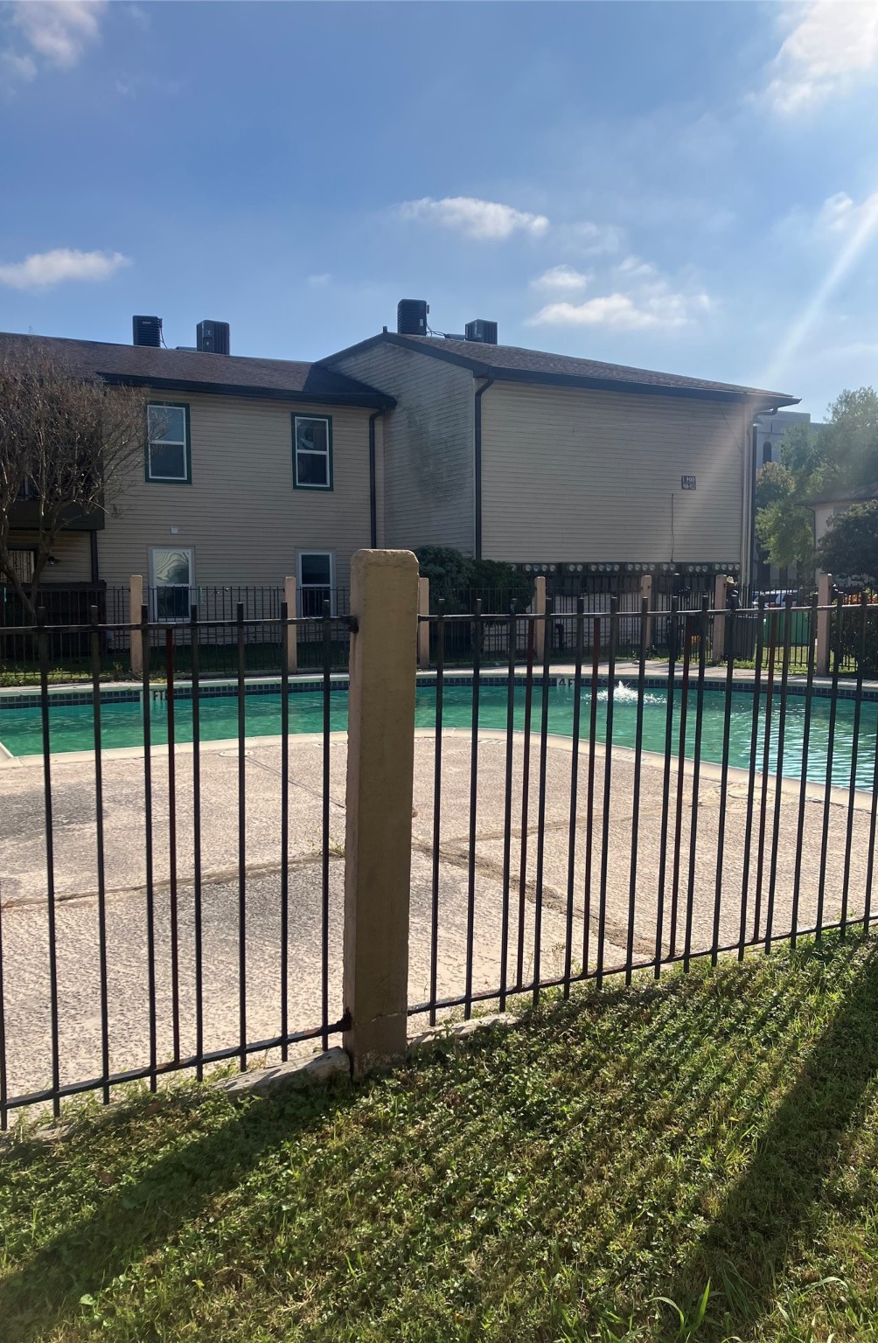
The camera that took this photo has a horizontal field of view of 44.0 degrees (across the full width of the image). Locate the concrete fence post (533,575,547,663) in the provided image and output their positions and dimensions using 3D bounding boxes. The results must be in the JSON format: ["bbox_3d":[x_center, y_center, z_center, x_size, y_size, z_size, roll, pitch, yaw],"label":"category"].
[{"bbox_3d":[1.793,-0.922,19.301,0.180,1.550,0.115,-3,6,-28],"label":"concrete fence post"}]

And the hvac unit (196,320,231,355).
[{"bbox_3d":[-5.628,-8.337,27.128,0.650,0.790,0.640,-3,6,-30],"label":"hvac unit"}]

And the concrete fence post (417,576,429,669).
[{"bbox_3d":[-0.253,-0.830,18.454,0.180,1.550,0.115,-3,6,-24],"label":"concrete fence post"}]

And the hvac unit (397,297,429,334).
[{"bbox_3d":[-0.609,-8.134,24.940,0.570,0.790,0.570,-2,6,-14],"label":"hvac unit"}]

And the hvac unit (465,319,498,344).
[{"bbox_3d":[1.023,-8.088,25.950,0.580,0.590,0.580,-4,6,-31],"label":"hvac unit"}]

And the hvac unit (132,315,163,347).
[{"bbox_3d":[-7.057,-8.215,26.235,0.590,0.720,0.580,-1,5,-6],"label":"hvac unit"}]

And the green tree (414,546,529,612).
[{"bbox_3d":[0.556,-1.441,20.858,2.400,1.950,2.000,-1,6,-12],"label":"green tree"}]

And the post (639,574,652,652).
[{"bbox_3d":[3.925,-1.067,20.594,0.180,1.550,0.115,-3,6,-30],"label":"post"}]

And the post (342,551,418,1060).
[{"bbox_3d":[-0.176,0.421,3.234,0.178,1.550,0.105,-2,6,-28],"label":"post"}]

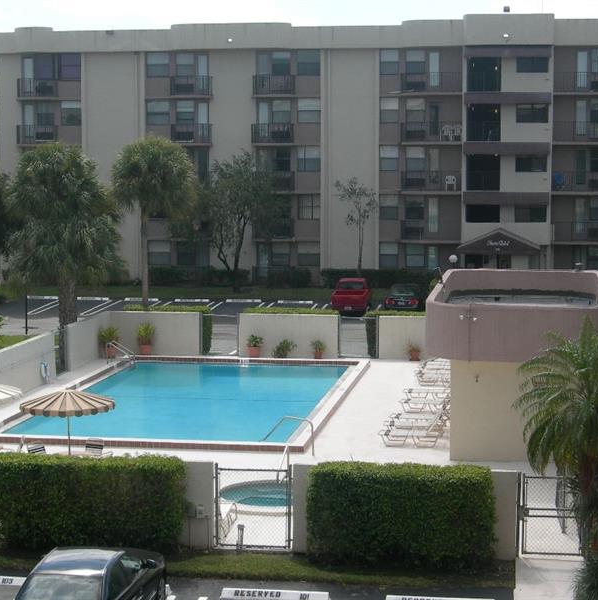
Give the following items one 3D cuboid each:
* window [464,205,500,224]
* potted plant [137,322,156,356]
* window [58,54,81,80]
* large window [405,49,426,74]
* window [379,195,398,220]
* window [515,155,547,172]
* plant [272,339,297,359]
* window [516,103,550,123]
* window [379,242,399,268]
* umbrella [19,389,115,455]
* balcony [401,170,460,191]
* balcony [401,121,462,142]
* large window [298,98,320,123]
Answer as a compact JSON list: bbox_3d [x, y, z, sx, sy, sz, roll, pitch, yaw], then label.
[{"bbox_3d":[10.021,-4.681,76.715,1.849,0.950,0.197,1,6,9],"label":"window"},{"bbox_3d":[-5.788,1.491,53.443,0.700,1.284,0.700,1,5,8],"label":"potted plant"},{"bbox_3d":[-12.760,-12.946,78.525,1.334,1.429,0.150,1,7,9],"label":"window"},{"bbox_3d":[6.545,-13.348,79.000,1.100,1.400,0.120,1,5,10],"label":"large window"},{"bbox_3d":[5.082,-5.210,79.424,1.060,1.421,0.150,1,5,9],"label":"window"},{"bbox_3d":[12.616,-7.396,76.500,1.720,0.960,0.120,1,5,10],"label":"window"},{"bbox_3d":[-0.528,1.766,51.348,0.892,0.728,0.785,1,6,9],"label":"plant"},{"bbox_3d":[12.737,-10.171,76.800,1.756,1.053,0.150,1,6,9],"label":"window"},{"bbox_3d":[5.153,-2.580,80.243,1.129,1.475,0.150,1,6,9],"label":"window"},{"bbox_3d":[-5.119,3.096,31.289,2.100,2.248,2.100,1,5,8],"label":"umbrella"},{"bbox_3d":[7.384,-6.580,78.150,3.300,1.150,1.500,1,5,10],"label":"balcony"},{"bbox_3d":[7.384,-9.307,78.150,3.300,1.150,1.500,1,5,10],"label":"balcony"},{"bbox_3d":[0.581,-10.768,80.211,1.324,1.376,0.150,1,6,9],"label":"large window"}]

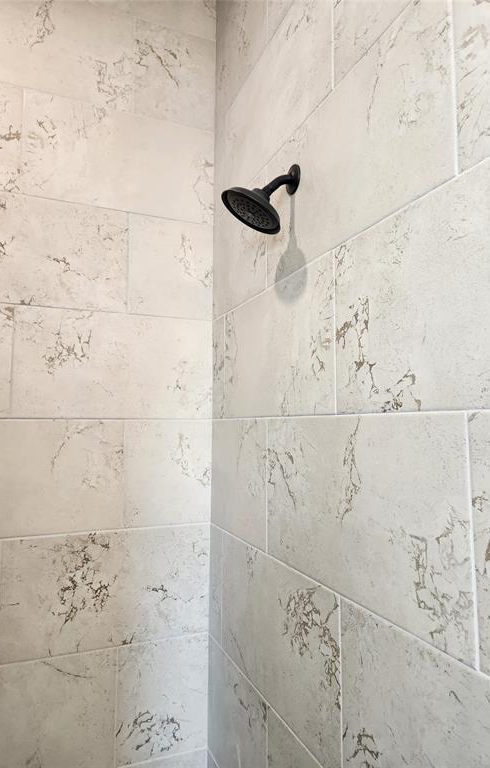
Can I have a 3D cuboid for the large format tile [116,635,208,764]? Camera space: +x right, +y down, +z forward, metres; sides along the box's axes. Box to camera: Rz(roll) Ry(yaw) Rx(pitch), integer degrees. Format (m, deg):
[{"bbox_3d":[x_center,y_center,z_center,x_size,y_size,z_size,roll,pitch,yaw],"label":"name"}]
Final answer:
[{"bbox_3d":[-0.227,0.875,1.426,0.259,0.304,0.010,2,-6,-22],"label":"large format tile"}]

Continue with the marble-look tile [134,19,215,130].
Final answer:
[{"bbox_3d":[-0.219,-0.959,1.598,0.259,0.304,0.010,2,-6,-22],"label":"marble-look tile"}]

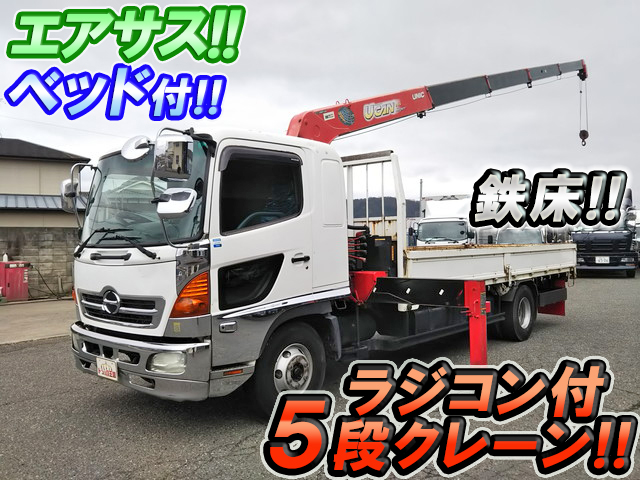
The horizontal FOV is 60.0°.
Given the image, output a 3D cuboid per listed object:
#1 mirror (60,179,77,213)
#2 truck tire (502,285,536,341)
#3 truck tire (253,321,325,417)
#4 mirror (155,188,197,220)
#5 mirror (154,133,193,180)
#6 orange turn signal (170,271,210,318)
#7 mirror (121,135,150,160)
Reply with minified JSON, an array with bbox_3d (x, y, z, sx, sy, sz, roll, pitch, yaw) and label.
[{"bbox_3d":[-2.518,-0.444,5.575,0.100,0.330,0.210,-1,0,-36],"label":"mirror"},{"bbox_3d":[2.974,1.092,8.350,0.230,0.841,0.841,-1,0,42],"label":"truck tire"},{"bbox_3d":[-0.289,1.131,4.838,0.225,0.820,0.820,-2,-1,44],"label":"truck tire"},{"bbox_3d":[-0.964,-0.239,3.741,0.240,0.200,0.130,-1,-11,15],"label":"mirror"},{"bbox_3d":[-0.983,-0.553,3.741,0.235,0.320,0.090,-1,0,4],"label":"mirror"},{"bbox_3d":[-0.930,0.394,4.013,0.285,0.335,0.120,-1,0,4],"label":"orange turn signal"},{"bbox_3d":[-1.241,-0.622,3.731,0.195,0.190,0.090,-1,-29,18],"label":"mirror"}]

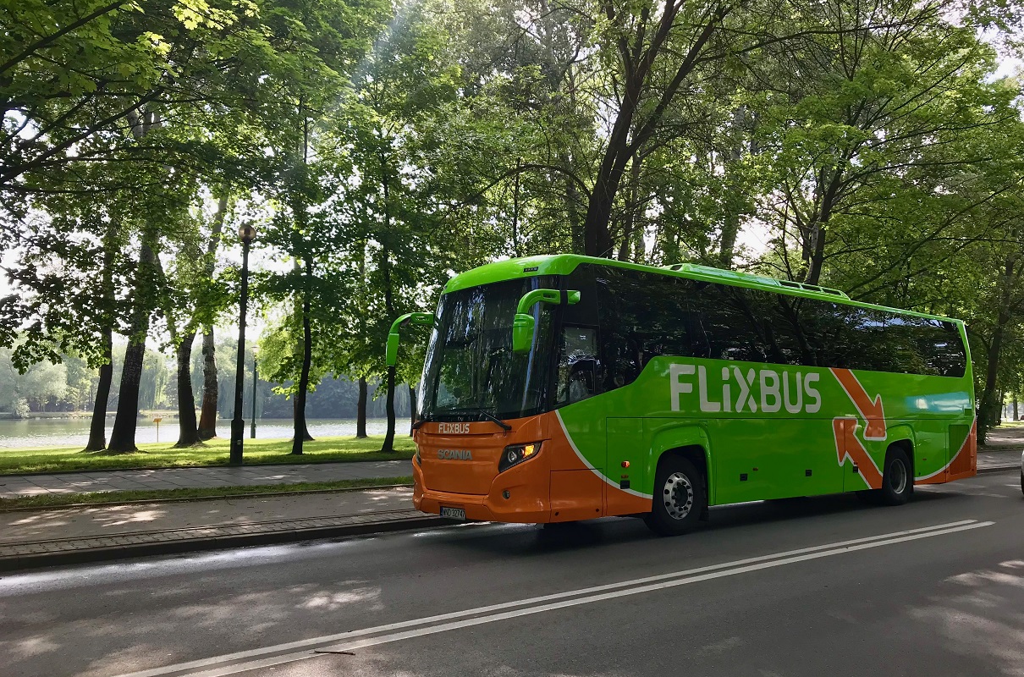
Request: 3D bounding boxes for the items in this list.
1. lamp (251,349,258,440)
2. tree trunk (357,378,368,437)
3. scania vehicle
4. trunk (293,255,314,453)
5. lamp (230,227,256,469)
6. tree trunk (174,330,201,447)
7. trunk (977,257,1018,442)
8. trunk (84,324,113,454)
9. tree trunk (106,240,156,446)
[{"bbox_3d":[-14.986,3.190,48.217,0.400,5.260,0.400,2,-5,-17],"label":"lamp"},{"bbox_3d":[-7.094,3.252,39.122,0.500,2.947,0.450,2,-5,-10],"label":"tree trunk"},{"bbox_3d":[3.882,0.978,13.941,12.112,3.780,2.680,4,-7,-38],"label":"scania vehicle"},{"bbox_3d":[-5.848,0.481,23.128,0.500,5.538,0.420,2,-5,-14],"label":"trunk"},{"bbox_3d":[-6.225,0.093,19.133,0.460,5.646,0.420,2,-5,-18],"label":"lamp"},{"bbox_3d":[-10.443,1.609,26.655,0.720,3.752,0.620,3,-5,-21],"label":"tree trunk"},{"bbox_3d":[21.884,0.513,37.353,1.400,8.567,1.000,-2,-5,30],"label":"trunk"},{"bbox_3d":[-11.875,1.456,23.748,0.750,3.585,0.650,3,-5,-26],"label":"trunk"},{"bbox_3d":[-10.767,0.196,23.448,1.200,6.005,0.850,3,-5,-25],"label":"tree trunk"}]

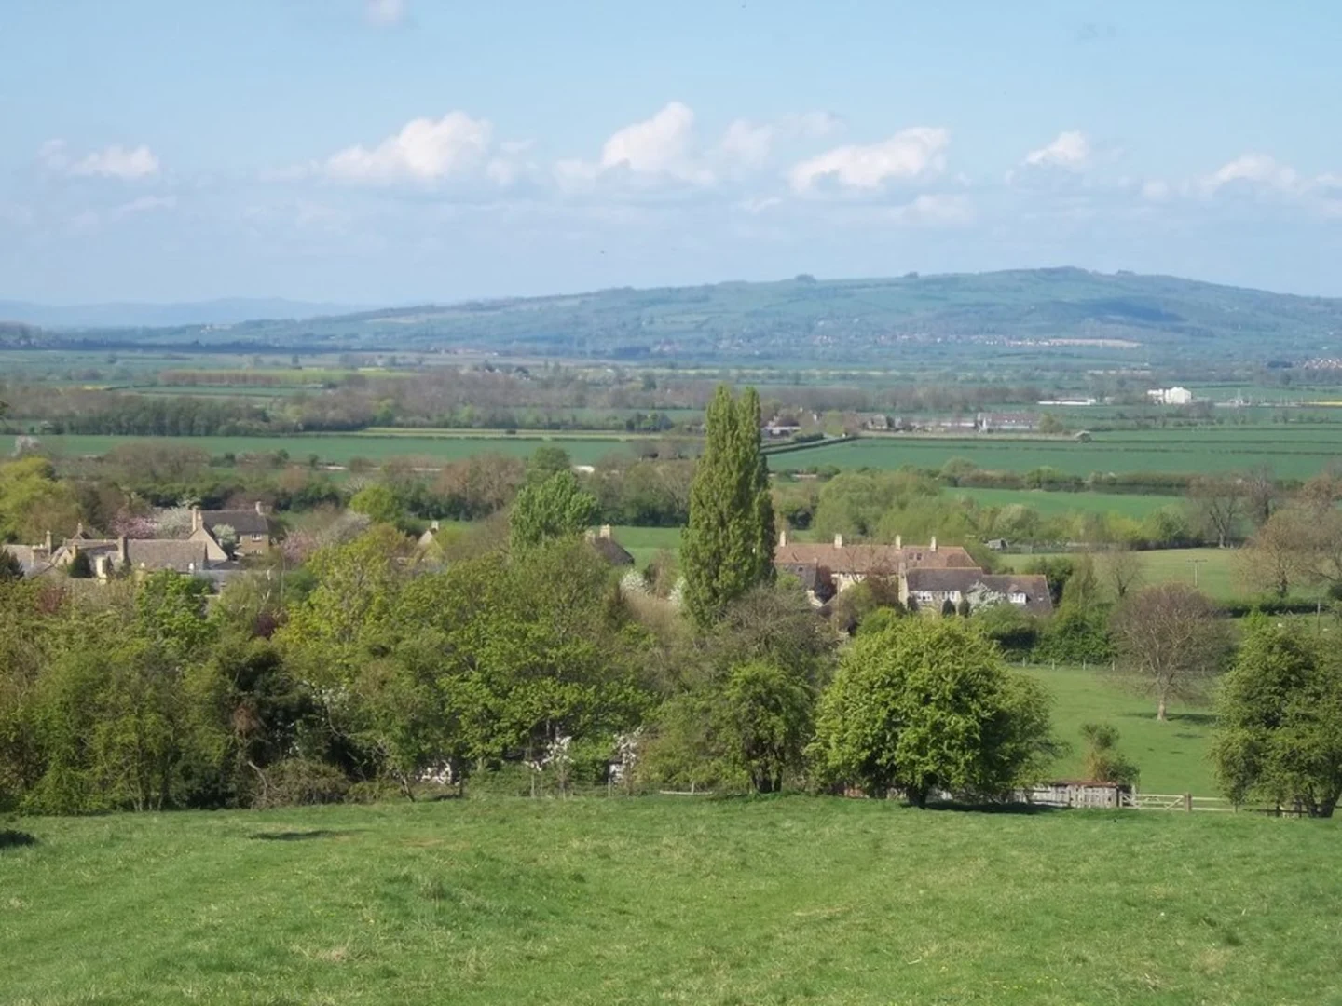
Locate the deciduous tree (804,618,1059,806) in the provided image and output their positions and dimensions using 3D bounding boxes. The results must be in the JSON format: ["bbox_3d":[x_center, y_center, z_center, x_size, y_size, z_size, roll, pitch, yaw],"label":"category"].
[{"bbox_3d":[13.670,10.880,180.000,12.620,9.790,12.110,0,3,0],"label":"deciduous tree"}]

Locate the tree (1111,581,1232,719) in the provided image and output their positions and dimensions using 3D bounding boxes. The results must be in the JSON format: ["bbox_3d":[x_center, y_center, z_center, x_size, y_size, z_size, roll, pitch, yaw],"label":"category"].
[{"bbox_3d":[37.610,11.300,260.000,8.990,10.350,8.630,0,3,0],"label":"tree"}]

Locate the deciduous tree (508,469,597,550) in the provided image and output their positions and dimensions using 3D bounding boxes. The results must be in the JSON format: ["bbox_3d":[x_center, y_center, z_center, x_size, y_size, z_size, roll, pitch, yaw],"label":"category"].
[{"bbox_3d":[-13.780,4.980,405.000,10.360,17.720,9.940,0,3,0],"label":"deciduous tree"}]

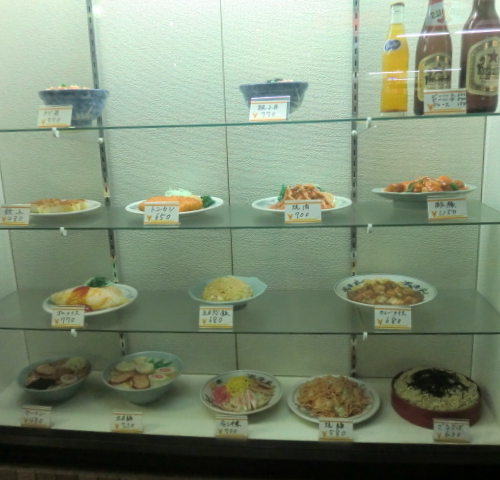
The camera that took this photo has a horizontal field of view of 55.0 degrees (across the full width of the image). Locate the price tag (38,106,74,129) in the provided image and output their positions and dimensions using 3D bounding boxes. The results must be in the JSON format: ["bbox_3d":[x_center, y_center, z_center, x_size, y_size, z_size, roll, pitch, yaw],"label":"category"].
[{"bbox_3d":[-0.395,-0.250,0.977,0.070,0.045,0.006,-1,-8,7],"label":"price tag"}]

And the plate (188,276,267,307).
[{"bbox_3d":[-0.049,0.136,1.128,0.184,0.053,0.180,-2,12,0],"label":"plate"}]

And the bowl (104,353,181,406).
[{"bbox_3d":[-0.263,0.361,1.208,0.196,0.073,0.196,-2,12,0],"label":"bowl"}]

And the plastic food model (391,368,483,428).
[{"bbox_3d":[0.439,0.372,1.142,0.196,0.051,0.196,0,13,7],"label":"plastic food model"}]

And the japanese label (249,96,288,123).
[{"bbox_3d":[0.037,-0.242,0.902,0.073,0.045,0.010,2,-9,16],"label":"japanese label"}]

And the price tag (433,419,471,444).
[{"bbox_3d":[0.421,0.398,1.004,0.072,0.045,0.010,-1,-9,5],"label":"price tag"}]

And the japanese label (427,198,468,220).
[{"bbox_3d":[0.381,-0.059,0.924,0.072,0.045,0.010,0,-1,7],"label":"japanese label"}]

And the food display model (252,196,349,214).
[{"bbox_3d":[0.117,-0.073,1.073,0.222,0.026,0.222,0,13,7],"label":"food display model"}]

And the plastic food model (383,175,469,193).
[{"bbox_3d":[0.376,-0.122,1.035,0.173,0.041,0.134,0,13,7],"label":"plastic food model"}]

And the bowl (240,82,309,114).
[{"bbox_3d":[0.050,-0.290,1.001,0.143,0.078,0.143,-2,13,0],"label":"bowl"}]

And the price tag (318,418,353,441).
[{"bbox_3d":[0.187,0.412,1.043,0.072,0.046,0.006,-1,-8,7],"label":"price tag"}]

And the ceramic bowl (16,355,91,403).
[{"bbox_3d":[-0.499,0.374,1.244,0.178,0.066,0.178,-2,13,0],"label":"ceramic bowl"}]

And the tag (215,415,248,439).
[{"bbox_3d":[-0.039,0.407,1.044,0.071,0.045,0.010,-1,-13,5],"label":"tag"}]

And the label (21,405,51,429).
[{"bbox_3d":[-0.489,0.408,1.108,0.071,0.045,0.010,0,-10,8],"label":"label"}]

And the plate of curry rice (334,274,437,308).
[{"bbox_3d":[0.311,0.128,1.104,0.235,0.053,0.232,-1,13,7],"label":"plate of curry rice"}]

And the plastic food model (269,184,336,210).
[{"bbox_3d":[0.114,-0.090,1.046,0.144,0.057,0.129,0,13,7],"label":"plastic food model"}]

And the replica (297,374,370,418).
[{"bbox_3d":[0.199,0.356,1.139,0.172,0.056,0.152,-1,13,7],"label":"replica"}]

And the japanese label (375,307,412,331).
[{"bbox_3d":[0.291,0.159,0.976,0.072,0.045,0.010,0,-1,10],"label":"japanese label"}]

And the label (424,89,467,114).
[{"bbox_3d":[0.353,-0.248,0.871,0.072,0.045,0.010,0,-5,11],"label":"label"}]

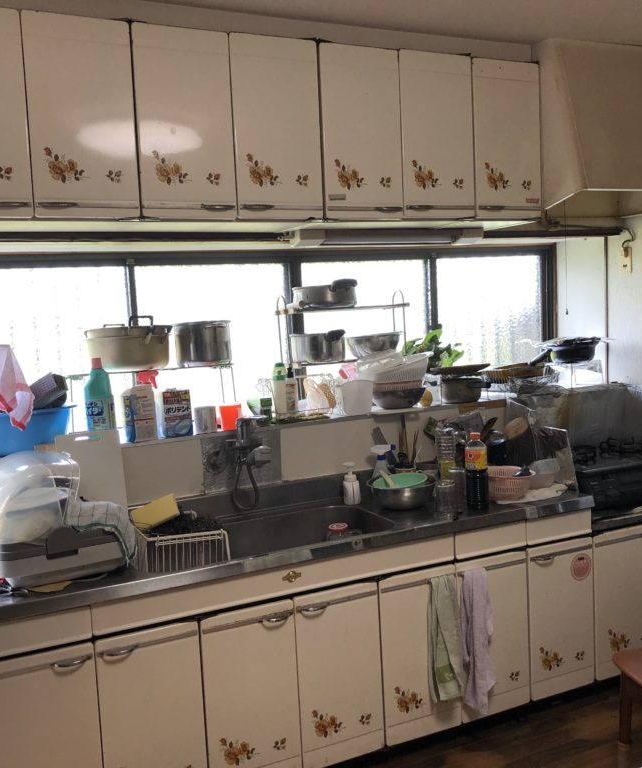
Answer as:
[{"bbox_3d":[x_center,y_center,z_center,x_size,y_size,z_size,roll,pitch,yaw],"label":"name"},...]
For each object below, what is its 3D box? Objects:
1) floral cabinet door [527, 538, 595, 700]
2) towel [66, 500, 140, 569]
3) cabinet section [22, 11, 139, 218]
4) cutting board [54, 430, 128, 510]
[{"bbox_3d":[0.873,0.848,3.014,0.298,0.558,0.025,-5,6,-25],"label":"floral cabinet door"},{"bbox_3d":[-0.685,0.458,2.551,0.180,0.133,0.310,-5,6,-25],"label":"towel"},{"bbox_3d":[-0.681,-0.756,2.365,0.297,0.561,0.030,-5,6,-25],"label":"cabinet section"},{"bbox_3d":[-0.741,0.341,2.692,0.200,0.365,0.015,-5,-11,-25],"label":"cutting board"}]

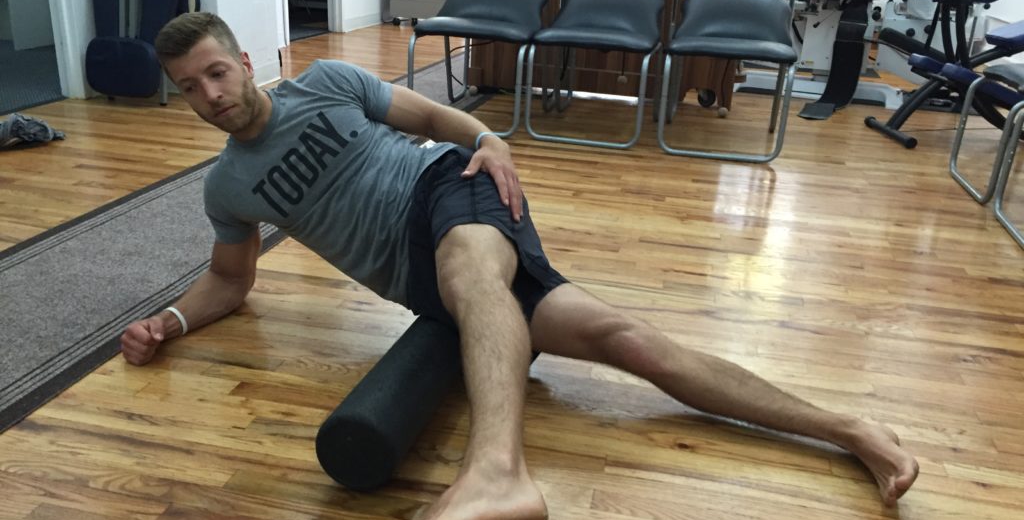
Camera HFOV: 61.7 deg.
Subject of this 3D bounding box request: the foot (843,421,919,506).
[{"bbox_3d":[0.686,0.371,1.629,0.120,0.090,0.235,10,28,10],"label":"foot"}]

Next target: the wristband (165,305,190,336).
[{"bbox_3d":[-0.795,0.148,2.022,0.062,0.068,0.013,15,25,28],"label":"wristband"}]

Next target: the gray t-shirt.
[{"bbox_3d":[-0.415,-0.175,2.070,0.610,0.490,0.260,31,3,15],"label":"gray t-shirt"}]

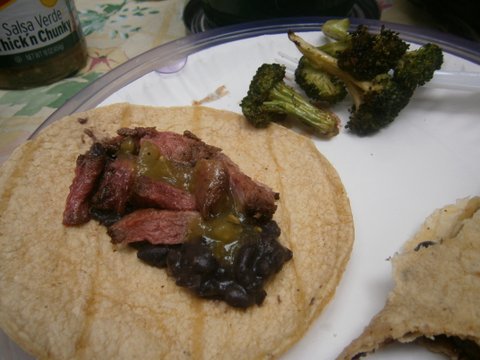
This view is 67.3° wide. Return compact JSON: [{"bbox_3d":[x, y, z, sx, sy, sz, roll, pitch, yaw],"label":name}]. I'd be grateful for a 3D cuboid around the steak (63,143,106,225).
[{"bbox_3d":[-0.064,0.002,0.149,0.010,0.011,0.033,-1,44,-9],"label":"steak"}]

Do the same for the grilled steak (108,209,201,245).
[{"bbox_3d":[-0.030,0.017,0.128,0.030,0.009,0.011,-3,44,-11],"label":"grilled steak"}]

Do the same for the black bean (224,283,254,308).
[{"bbox_3d":[0.000,0.039,0.122,0.011,0.007,0.007,27,46,19],"label":"black bean"}]

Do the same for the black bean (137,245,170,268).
[{"bbox_3d":[-0.031,0.027,0.130,0.012,0.008,0.008,7,43,-1],"label":"black bean"}]

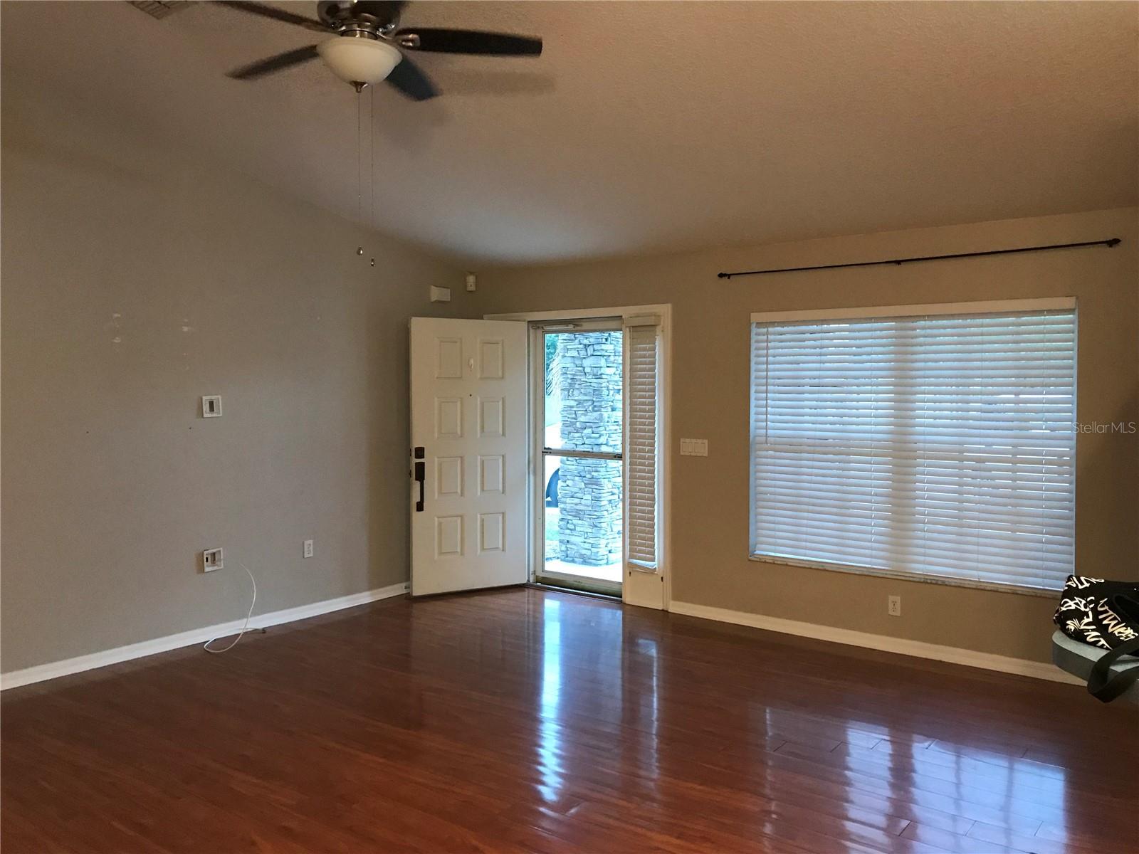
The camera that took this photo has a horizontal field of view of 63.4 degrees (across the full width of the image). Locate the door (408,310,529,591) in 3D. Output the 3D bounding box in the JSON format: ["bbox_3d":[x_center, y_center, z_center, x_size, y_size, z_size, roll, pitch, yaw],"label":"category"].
[{"bbox_3d":[-0.747,0.213,6.938,0.914,2.032,0.045,-1,3,-26],"label":"door"}]

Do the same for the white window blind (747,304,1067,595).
[{"bbox_3d":[1.907,0.076,5.367,1.834,1.548,0.070,2,3,38],"label":"white window blind"}]

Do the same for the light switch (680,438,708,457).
[{"bbox_3d":[0.833,0.140,6.167,0.207,0.114,0.010,2,3,38],"label":"light switch"}]

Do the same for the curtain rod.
[{"bbox_3d":[1.855,-0.942,5.264,2.248,0.050,0.080,2,3,38],"label":"curtain rod"}]

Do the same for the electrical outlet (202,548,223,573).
[{"bbox_3d":[-2.194,0.824,5.689,0.020,0.130,0.128,2,3,38],"label":"electrical outlet"}]

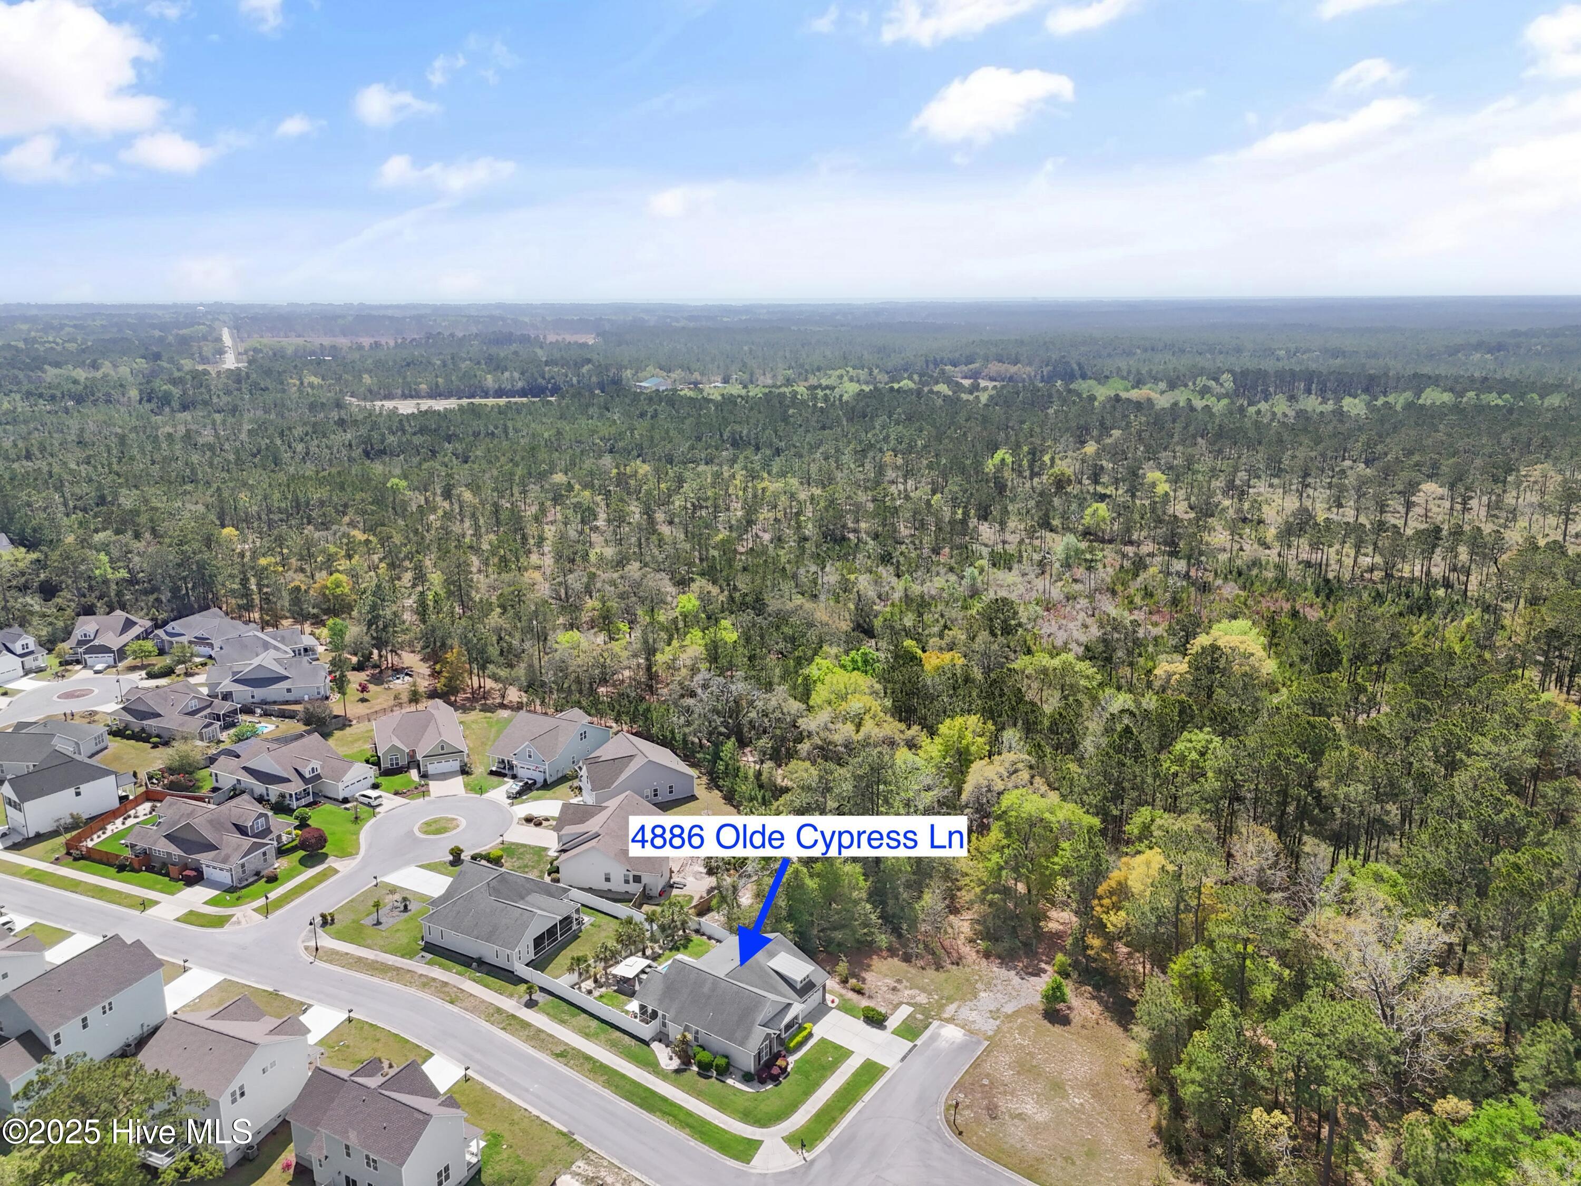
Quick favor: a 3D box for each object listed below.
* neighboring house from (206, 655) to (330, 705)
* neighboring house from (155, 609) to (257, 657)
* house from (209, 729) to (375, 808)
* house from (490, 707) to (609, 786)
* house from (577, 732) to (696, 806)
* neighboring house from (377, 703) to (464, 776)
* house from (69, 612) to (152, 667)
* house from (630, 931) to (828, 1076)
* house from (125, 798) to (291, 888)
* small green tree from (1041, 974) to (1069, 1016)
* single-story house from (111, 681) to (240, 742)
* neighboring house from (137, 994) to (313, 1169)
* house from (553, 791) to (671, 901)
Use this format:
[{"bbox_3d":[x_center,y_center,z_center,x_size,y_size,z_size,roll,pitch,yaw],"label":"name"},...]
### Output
[{"bbox_3d":[-102.335,16.039,215.458,24.470,7.110,13.820,-2,15,-6],"label":"neighboring house"},{"bbox_3d":[-139.685,8.741,261.889,17.744,6.872,17.744,5,16,18],"label":"neighboring house"},{"bbox_3d":[-79.970,26.958,174.842,25.360,7.110,13.520,8,17,28],"label":"house"},{"bbox_3d":[-42.449,26.073,194.958,13.026,7.692,19.179,8,17,26],"label":"house"},{"bbox_3d":[-24.418,27.471,172.524,16.780,6.910,13.420,-7,16,-23],"label":"house"},{"bbox_3d":[-63.357,23.955,187.004,14.410,6.410,22.700,-7,17,-23],"label":"neighboring house"},{"bbox_3d":[-159.740,10.380,254.454,15.692,7.795,19.282,-2,15,-5],"label":"house"},{"bbox_3d":[-5.980,44.080,122.680,16.540,5.900,15.300,10,18,34],"label":"house"},{"bbox_3d":[-81.370,32.791,153.715,23.490,6.910,13.420,6,16,22],"label":"house"},{"bbox_3d":[30.438,45.982,126.063,3.125,4.790,3.125,0,15,0],"label":"small green tree"},{"bbox_3d":[-119.062,21.911,212.156,28.718,7.385,14.154,6,16,22],"label":"single-story house"},{"bbox_3d":[-55.960,46.890,108.160,12.660,9.300,11.580,6,16,23],"label":"neighboring house"},{"bbox_3d":[-25.270,34.840,156.400,20.240,6.300,18.160,3,15,12],"label":"house"}]

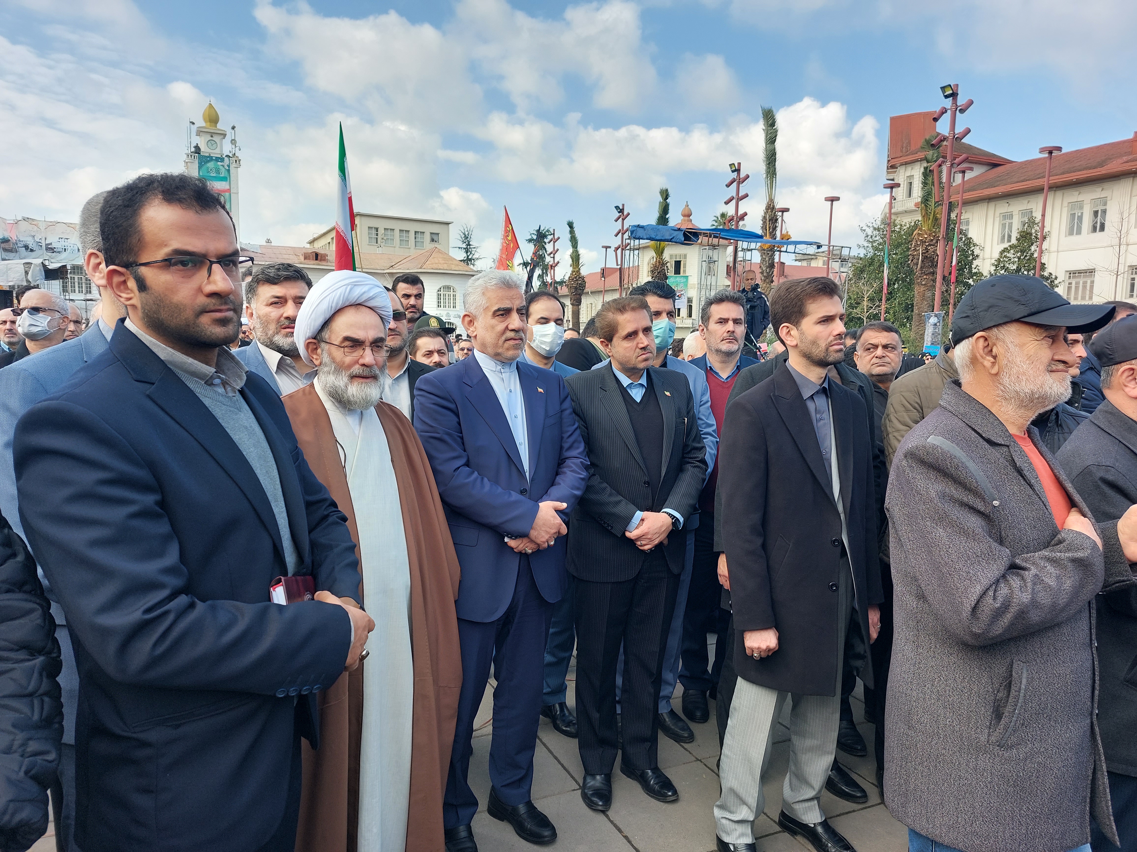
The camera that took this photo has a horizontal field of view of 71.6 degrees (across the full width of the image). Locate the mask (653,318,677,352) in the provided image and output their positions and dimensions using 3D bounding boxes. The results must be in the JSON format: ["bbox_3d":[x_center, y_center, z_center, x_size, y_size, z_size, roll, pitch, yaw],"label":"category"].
[{"bbox_3d":[0.345,-0.335,2.930,0.150,0.130,0.095,-2,7,-26],"label":"mask"}]

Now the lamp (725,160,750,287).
[{"bbox_3d":[7.486,-7.610,35.657,1.100,8.290,0.700,3,9,15],"label":"lamp"}]

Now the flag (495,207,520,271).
[{"bbox_3d":[-0.772,-2.304,10.000,0.380,0.950,0.200,0,8,-6],"label":"flag"}]

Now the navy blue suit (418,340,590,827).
[{"bbox_3d":[-0.201,0.533,2.401,0.550,1.480,0.340,-3,8,-34],"label":"navy blue suit"}]

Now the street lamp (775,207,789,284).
[{"bbox_3d":[7.512,-4.597,28.352,0.490,6.400,0.490,-1,7,-21],"label":"street lamp"}]

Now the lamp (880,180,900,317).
[{"bbox_3d":[11.311,-5.428,28.218,0.600,6.290,0.600,-1,9,-14],"label":"lamp"}]

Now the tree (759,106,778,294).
[{"bbox_3d":[6.804,-6.116,27.329,0.680,9.600,0.680,-1,7,-21],"label":"tree"}]

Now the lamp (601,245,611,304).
[{"bbox_3d":[1.860,-6.181,41.077,0.490,6.400,0.490,-1,7,-21],"label":"lamp"}]

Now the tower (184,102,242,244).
[{"bbox_3d":[-44.291,-27.044,98.923,6.300,26.300,6.300,-2,9,-21],"label":"tower"}]

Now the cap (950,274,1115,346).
[{"bbox_3d":[0.922,-0.229,1.570,0.280,0.135,0.185,-4,4,39],"label":"cap"}]

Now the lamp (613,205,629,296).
[{"bbox_3d":[2.641,-7.114,40.613,0.850,8.400,0.420,-1,7,-20],"label":"lamp"}]

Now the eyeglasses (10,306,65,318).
[{"bbox_3d":[-2.420,-0.521,3.600,0.142,0.048,0.145,2,1,5],"label":"eyeglasses"}]

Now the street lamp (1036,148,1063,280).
[{"bbox_3d":[12.976,-4.446,21.784,0.600,6.290,0.600,-1,9,-14],"label":"street lamp"}]

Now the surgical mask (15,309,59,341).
[{"bbox_3d":[-2.341,-0.437,3.420,0.150,0.130,0.095,4,7,22],"label":"surgical mask"}]

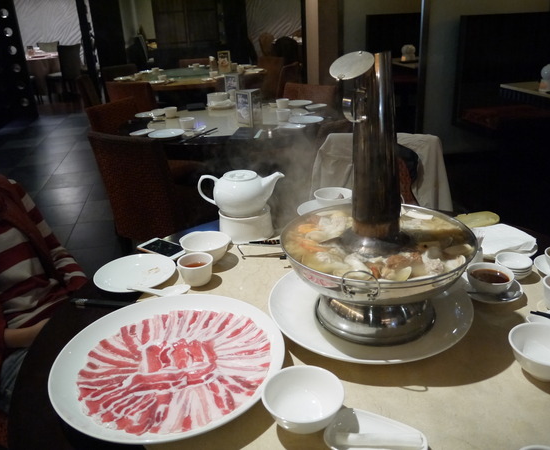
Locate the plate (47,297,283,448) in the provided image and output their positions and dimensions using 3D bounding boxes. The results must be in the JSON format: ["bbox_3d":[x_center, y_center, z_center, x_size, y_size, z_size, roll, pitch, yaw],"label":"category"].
[{"bbox_3d":[-0.164,0.216,0.774,0.360,0.032,0.360,-2,23,1],"label":"plate"}]

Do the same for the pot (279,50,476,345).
[{"bbox_3d":[0.177,-0.052,0.836,0.350,0.464,0.355,-3,23,1],"label":"pot"}]

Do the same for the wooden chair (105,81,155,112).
[{"bbox_3d":[-1.055,-0.863,4.294,0.460,0.833,0.540,9,26,26],"label":"wooden chair"}]

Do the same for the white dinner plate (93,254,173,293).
[{"bbox_3d":[-0.297,0.109,1.040,0.173,0.021,0.173,-2,23,1],"label":"white dinner plate"}]

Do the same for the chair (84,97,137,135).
[{"bbox_3d":[-0.750,-0.336,3.024,0.540,0.830,0.460,8,25,23],"label":"chair"}]

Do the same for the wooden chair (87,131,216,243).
[{"bbox_3d":[-0.423,-0.057,2.293,0.467,0.873,0.579,10,26,26],"label":"wooden chair"}]

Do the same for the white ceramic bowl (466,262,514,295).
[{"bbox_3d":[0.411,0.107,0.930,0.087,0.038,0.087,-2,23,1],"label":"white ceramic bowl"}]

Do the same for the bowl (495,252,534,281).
[{"bbox_3d":[0.509,0.090,1.038,0.074,0.036,0.074,-3,23,1],"label":"bowl"}]

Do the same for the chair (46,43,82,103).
[{"bbox_3d":[-3.514,-2.478,7.995,0.490,0.880,0.440,8,26,25],"label":"chair"}]

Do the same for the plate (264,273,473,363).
[{"bbox_3d":[0.166,0.150,0.888,0.357,0.033,0.357,-2,23,1],"label":"plate"}]

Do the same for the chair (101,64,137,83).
[{"bbox_3d":[-1.692,-1.444,5.779,0.450,0.840,0.530,-18,27,-31],"label":"chair"}]

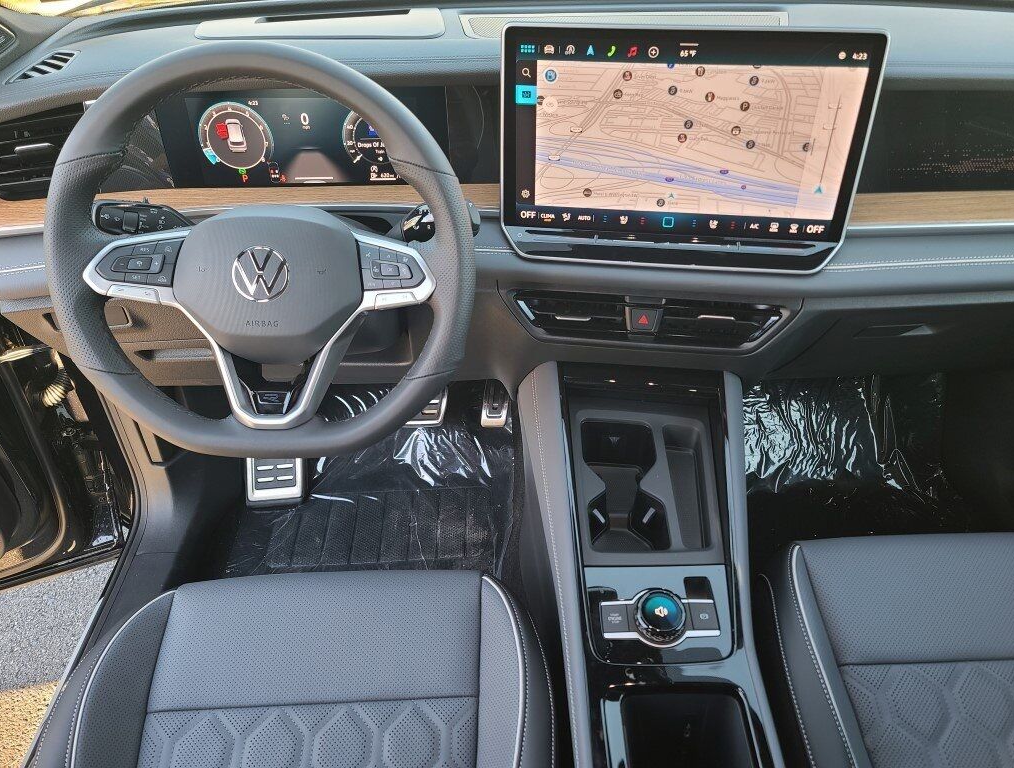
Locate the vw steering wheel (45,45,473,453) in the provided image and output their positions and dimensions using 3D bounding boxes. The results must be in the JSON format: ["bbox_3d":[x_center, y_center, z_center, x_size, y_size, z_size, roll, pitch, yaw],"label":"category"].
[{"bbox_3d":[-0.211,-0.108,0.655,0.370,0.357,0.090,-2,14,-2],"label":"vw steering wheel"}]

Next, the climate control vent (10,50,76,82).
[{"bbox_3d":[-0.515,-0.352,0.820,0.045,0.020,0.115,-2,33,-2],"label":"climate control vent"}]

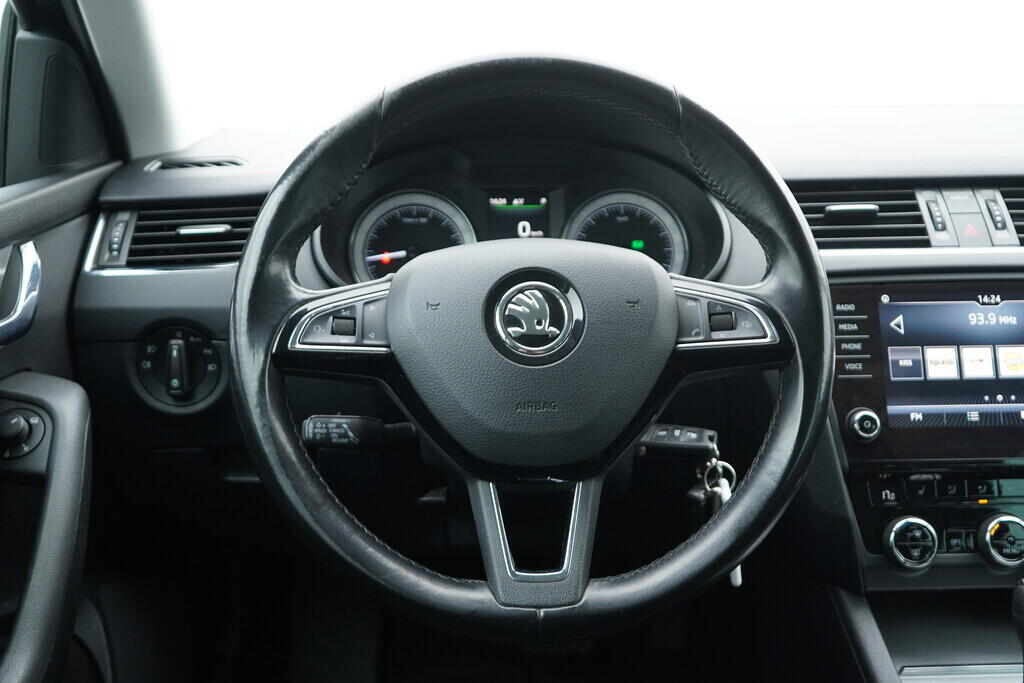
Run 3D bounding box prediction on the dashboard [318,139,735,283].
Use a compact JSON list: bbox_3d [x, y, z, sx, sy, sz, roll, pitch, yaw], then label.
[{"bbox_3d":[0.008,-0.095,0.820,0.330,0.125,0.100,-1,-5,0],"label":"dashboard"}]

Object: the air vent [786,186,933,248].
[{"bbox_3d":[0.273,-0.100,0.815,0.114,0.047,0.035,-1,-6,0],"label":"air vent"}]

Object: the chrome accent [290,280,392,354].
[{"bbox_3d":[-0.106,-0.015,0.630,0.062,0.042,0.014,-1,-15,0],"label":"chrome accent"}]

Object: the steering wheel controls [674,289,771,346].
[{"bbox_3d":[0.130,-0.015,0.630,0.056,0.034,0.015,-1,-15,0],"label":"steering wheel controls"}]

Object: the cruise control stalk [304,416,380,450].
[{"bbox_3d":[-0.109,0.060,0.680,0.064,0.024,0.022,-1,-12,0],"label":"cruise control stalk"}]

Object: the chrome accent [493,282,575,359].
[{"bbox_3d":[0.013,-0.014,0.620,0.047,0.047,0.009,-1,-15,0],"label":"chrome accent"}]

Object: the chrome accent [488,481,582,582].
[{"bbox_3d":[0.014,0.112,0.602,0.054,0.060,0.014,-1,-17,0],"label":"chrome accent"}]

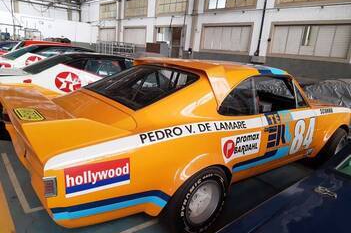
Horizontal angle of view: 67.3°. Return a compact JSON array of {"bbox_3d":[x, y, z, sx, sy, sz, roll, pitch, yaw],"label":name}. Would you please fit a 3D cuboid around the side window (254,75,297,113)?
[{"bbox_3d":[1.006,-0.222,2.635,0.714,0.352,0.060,-6,-11,-38],"label":"side window"}]

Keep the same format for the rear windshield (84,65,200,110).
[{"bbox_3d":[-0.353,-0.317,2.413,0.670,0.090,1.081,-31,31,-29],"label":"rear windshield"}]

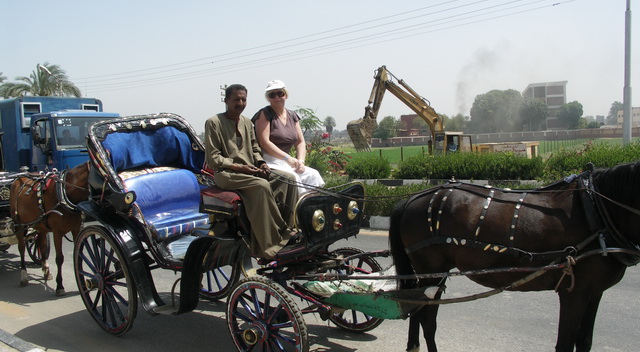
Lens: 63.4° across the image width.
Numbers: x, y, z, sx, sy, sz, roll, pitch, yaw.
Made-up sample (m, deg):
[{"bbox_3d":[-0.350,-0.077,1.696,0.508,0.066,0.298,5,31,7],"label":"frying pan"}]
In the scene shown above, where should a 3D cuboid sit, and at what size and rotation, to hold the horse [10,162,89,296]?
[{"bbox_3d":[-3.224,0.577,6.362,2.170,1.660,0.550,0,4,36],"label":"horse"}]

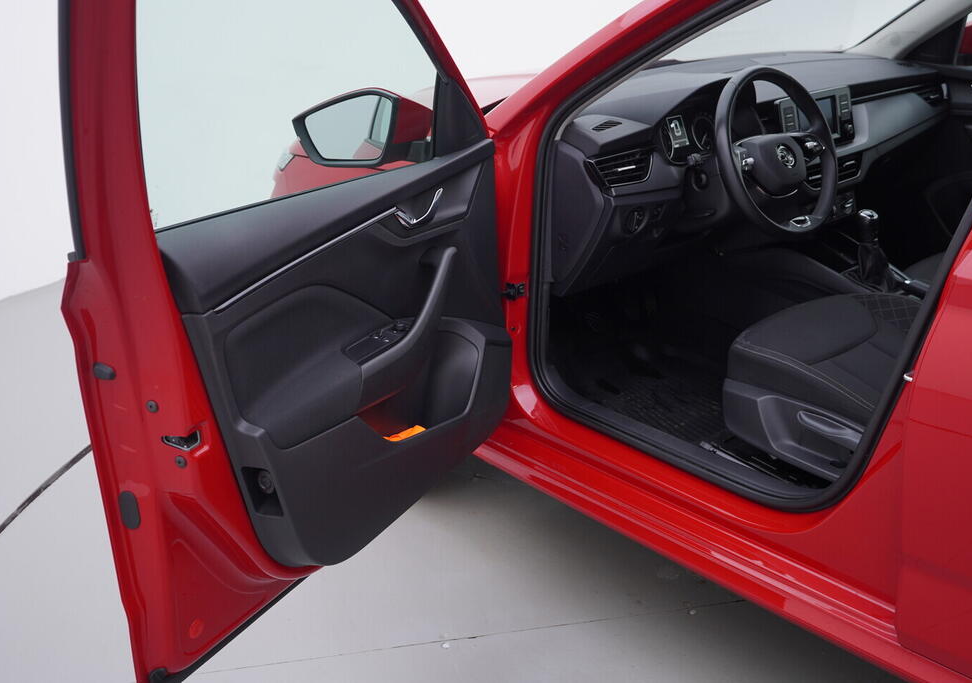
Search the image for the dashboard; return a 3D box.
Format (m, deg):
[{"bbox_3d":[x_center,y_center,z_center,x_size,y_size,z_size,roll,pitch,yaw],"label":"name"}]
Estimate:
[{"bbox_3d":[0.673,-0.507,2.675,1.440,0.470,0.560,-18,25,-36],"label":"dashboard"}]

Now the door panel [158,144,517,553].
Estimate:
[{"bbox_3d":[-0.153,0.020,1.875,0.145,0.680,0.900,10,24,32],"label":"door panel"}]

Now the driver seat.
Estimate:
[{"bbox_3d":[0.945,-0.196,1.841,0.530,1.000,0.860,-18,25,-36],"label":"driver seat"}]

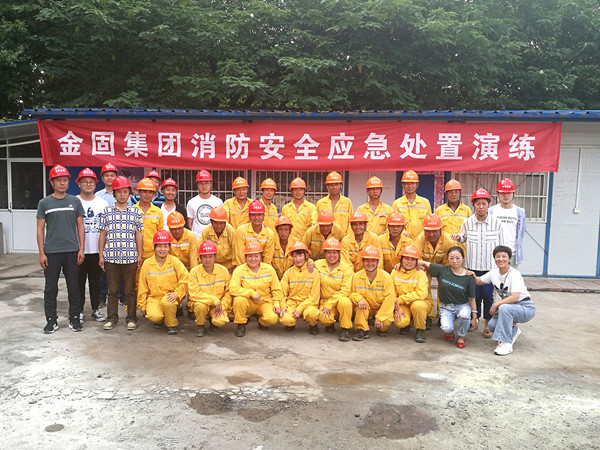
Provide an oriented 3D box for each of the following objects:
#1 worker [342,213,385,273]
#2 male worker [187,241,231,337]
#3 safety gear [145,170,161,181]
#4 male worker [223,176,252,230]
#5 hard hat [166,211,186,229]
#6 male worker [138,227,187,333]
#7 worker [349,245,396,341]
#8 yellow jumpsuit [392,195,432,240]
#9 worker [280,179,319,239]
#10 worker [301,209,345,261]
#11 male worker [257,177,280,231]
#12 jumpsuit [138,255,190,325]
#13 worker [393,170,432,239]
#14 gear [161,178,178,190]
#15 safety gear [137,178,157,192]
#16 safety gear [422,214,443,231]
[{"bbox_3d":[0.758,0.484,5.680,0.530,1.329,0.550,1,5,6],"label":"worker"},{"bbox_3d":[-1.011,0.659,5.170,0.480,0.983,0.680,0,4,-7],"label":"male worker"},{"bbox_3d":[-1.940,-0.651,6.167,0.220,0.150,0.280,-1,6,-8],"label":"safety gear"},{"bbox_3d":[-0.788,0.224,6.150,0.480,1.716,0.340,1,5,0],"label":"male worker"},{"bbox_3d":[-1.430,-0.058,5.420,0.225,0.160,0.280,0,24,-11],"label":"hard hat"},{"bbox_3d":[-1.542,0.609,5.250,0.570,1.090,0.720,0,5,-6],"label":"male worker"},{"bbox_3d":[0.778,0.674,5.021,0.540,0.910,0.680,1,6,8],"label":"worker"},{"bbox_3d":[1.371,0.371,5.730,0.520,1.490,0.310,2,4,8],"label":"yellow jumpsuit"},{"bbox_3d":[-0.013,0.241,6.080,0.520,1.710,0.330,1,4,0],"label":"worker"},{"bbox_3d":[0.267,0.483,5.680,0.560,1.370,0.680,1,4,3],"label":"worker"},{"bbox_3d":[-0.445,0.233,6.220,0.460,1.696,0.340,0,5,-14],"label":"male worker"},{"bbox_3d":[-1.528,0.696,5.200,0.560,0.748,0.640,0,4,-10],"label":"jumpsuit"},{"bbox_3d":[1.365,0.260,5.730,0.520,1.850,0.320,2,4,8],"label":"worker"},{"bbox_3d":[-1.725,-0.534,6.200,0.220,0.160,0.270,0,5,-6],"label":"gear"},{"bbox_3d":[-1.768,-0.459,5.400,0.215,0.160,0.275,-1,10,-22],"label":"safety gear"},{"bbox_3d":[1.495,-0.031,5.280,0.225,0.160,0.280,2,24,12],"label":"safety gear"}]

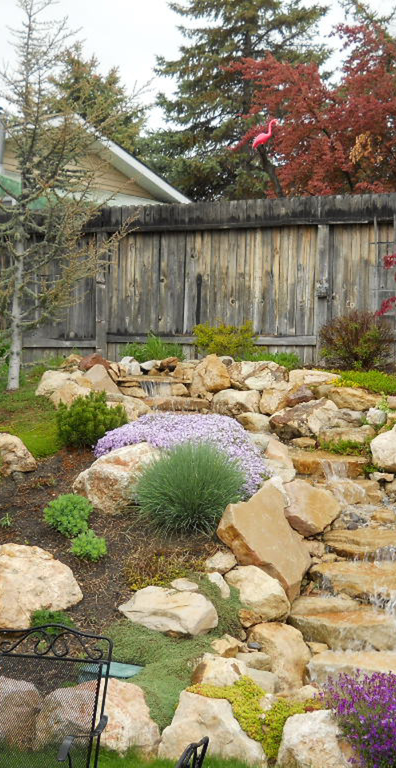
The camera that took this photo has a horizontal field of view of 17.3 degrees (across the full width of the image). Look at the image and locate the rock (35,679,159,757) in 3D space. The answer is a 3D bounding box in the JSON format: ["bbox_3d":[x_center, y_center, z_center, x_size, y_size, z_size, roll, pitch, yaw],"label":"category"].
[{"bbox_3d":[-0.542,1.775,6.950,0.630,0.390,0.460,2,-1,-4],"label":"rock"}]

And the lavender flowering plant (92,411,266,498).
[{"bbox_3d":[-0.126,0.558,10.600,1.400,0.580,1.150,2,-1,-1],"label":"lavender flowering plant"}]

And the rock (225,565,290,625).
[{"bbox_3d":[0.352,1.251,7.700,0.375,0.338,0.350,2,1,3],"label":"rock"}]

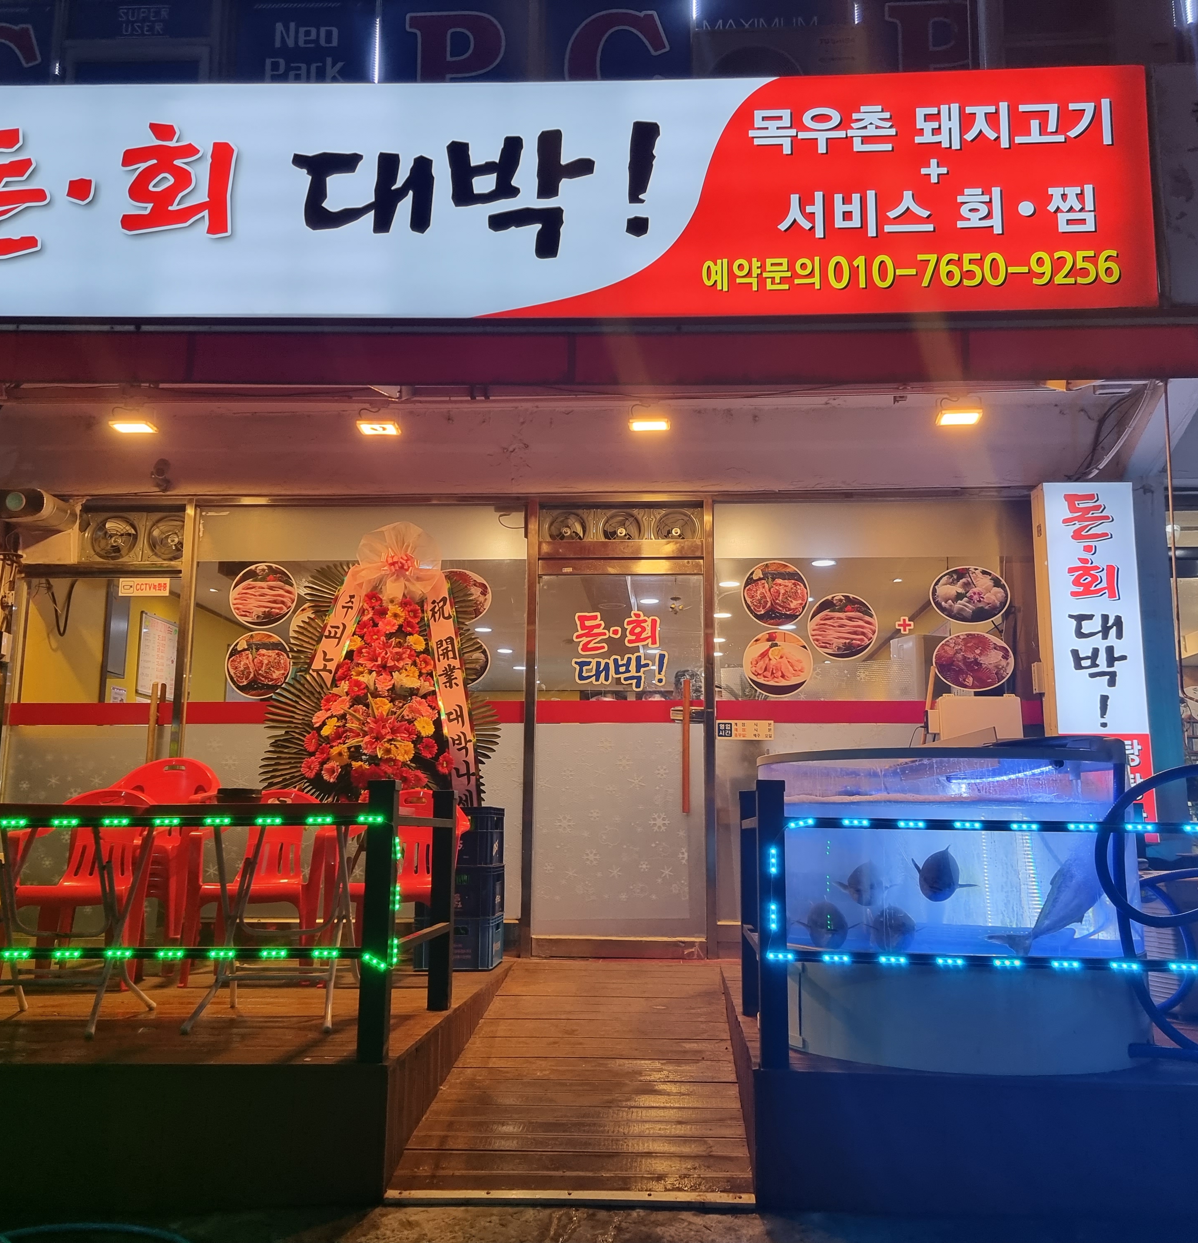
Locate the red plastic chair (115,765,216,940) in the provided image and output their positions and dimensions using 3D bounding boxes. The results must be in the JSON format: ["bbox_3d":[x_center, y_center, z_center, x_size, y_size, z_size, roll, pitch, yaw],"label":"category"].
[{"bbox_3d":[-2.108,1.059,5.464,0.585,0.825,0.560,-1,-10,5],"label":"red plastic chair"}]

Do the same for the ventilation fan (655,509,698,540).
[{"bbox_3d":[0.441,-0.503,6.467,0.280,0.280,0.120,0,-10,3],"label":"ventilation fan"}]

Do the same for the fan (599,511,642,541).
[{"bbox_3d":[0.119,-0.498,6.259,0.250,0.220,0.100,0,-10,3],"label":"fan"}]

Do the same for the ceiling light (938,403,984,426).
[{"bbox_3d":[1.605,-0.910,5.113,0.180,0.050,0.140,0,-10,3],"label":"ceiling light"}]

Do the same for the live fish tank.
[{"bbox_3d":[1.194,0.936,3.969,1.250,0.940,1.240,0,-10,3],"label":"live fish tank"}]

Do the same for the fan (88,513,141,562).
[{"bbox_3d":[-2.780,-0.475,6.588,0.290,0.290,0.120,0,-10,3],"label":"fan"}]

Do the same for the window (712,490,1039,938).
[{"bbox_3d":[1.459,0.466,5.977,1.720,2.270,0.070,0,-10,3],"label":"window"}]

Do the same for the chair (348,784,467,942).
[{"bbox_3d":[-0.864,1.173,5.126,0.585,0.825,0.560,0,-10,2],"label":"chair"}]

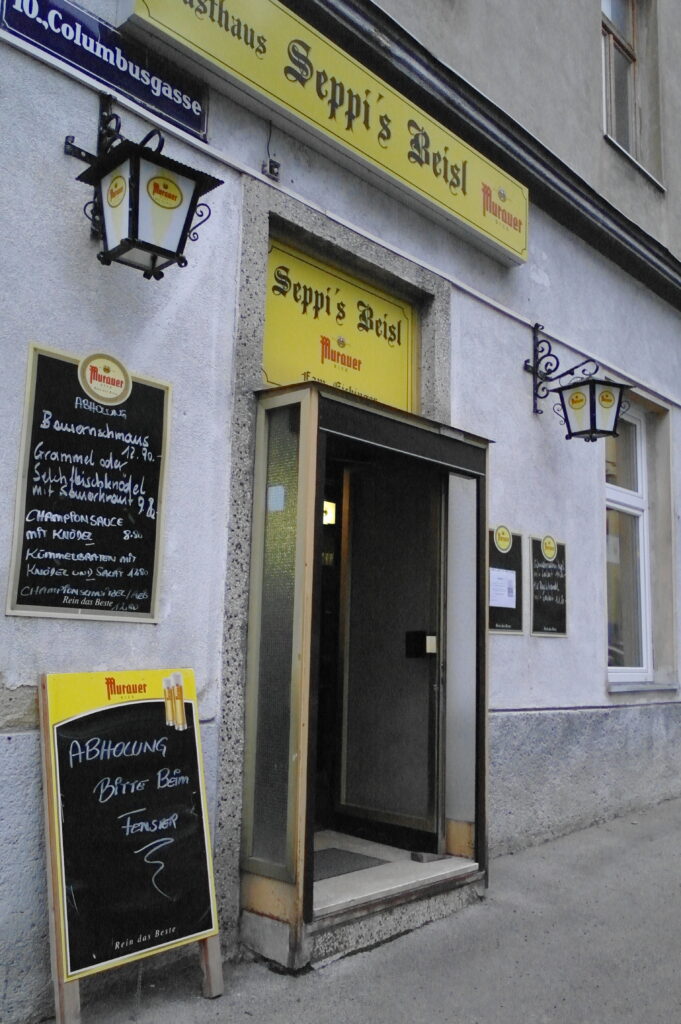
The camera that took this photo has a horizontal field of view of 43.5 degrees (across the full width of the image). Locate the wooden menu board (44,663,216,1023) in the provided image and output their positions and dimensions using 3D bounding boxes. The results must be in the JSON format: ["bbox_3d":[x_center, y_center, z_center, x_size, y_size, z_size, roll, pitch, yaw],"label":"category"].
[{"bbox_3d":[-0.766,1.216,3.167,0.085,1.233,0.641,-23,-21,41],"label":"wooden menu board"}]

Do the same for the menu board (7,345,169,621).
[{"bbox_3d":[-0.950,-0.110,3.359,0.035,1.065,0.642,-7,-13,43],"label":"menu board"}]

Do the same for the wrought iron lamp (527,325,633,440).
[{"bbox_3d":[1.591,-0.903,5.690,0.645,0.906,0.405,-7,-13,43],"label":"wrought iron lamp"}]

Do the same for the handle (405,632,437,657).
[{"bbox_3d":[0.453,0.745,4.759,0.180,0.135,0.070,-7,-12,41],"label":"handle"}]

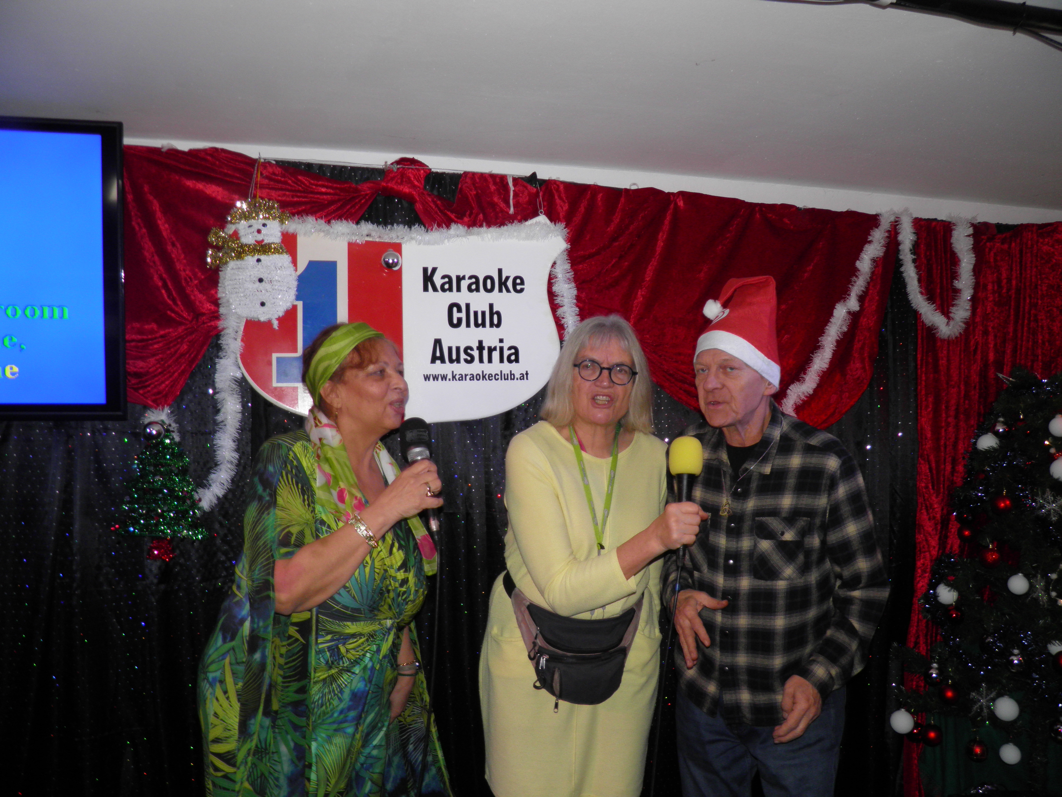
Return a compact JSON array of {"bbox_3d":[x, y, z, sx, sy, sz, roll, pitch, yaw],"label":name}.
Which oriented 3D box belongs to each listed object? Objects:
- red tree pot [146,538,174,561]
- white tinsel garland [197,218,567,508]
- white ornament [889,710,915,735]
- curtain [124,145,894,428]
[{"bbox_3d":[-1.019,0.415,2.360,0.071,0.065,0.055,0,2,-16],"label":"red tree pot"},{"bbox_3d":[-0.358,-0.124,2.457,1.128,0.822,0.100,-1,2,-20],"label":"white tinsel garland"},{"bbox_3d":[1.209,1.055,2.800,0.077,0.081,0.077,-1,2,-20],"label":"white ornament"},{"bbox_3d":[0.067,-0.287,2.650,2.651,0.831,0.140,-1,2,-20],"label":"curtain"}]

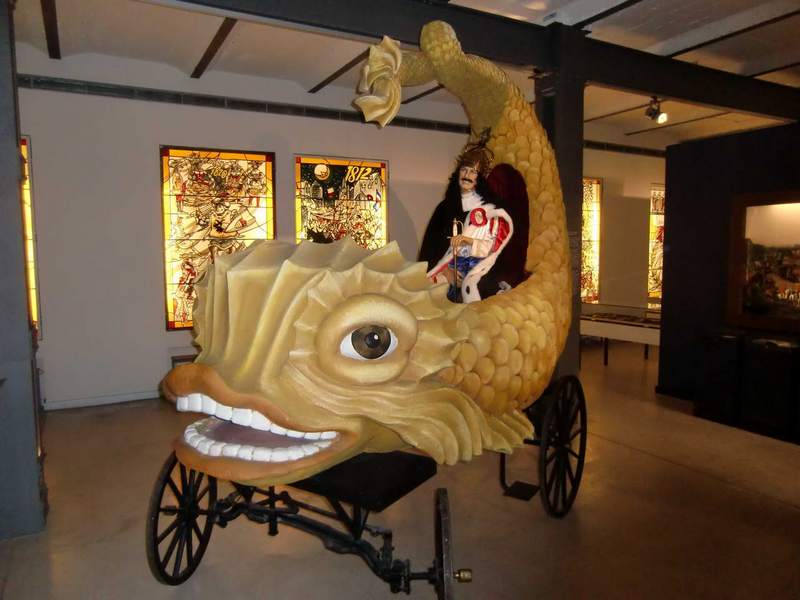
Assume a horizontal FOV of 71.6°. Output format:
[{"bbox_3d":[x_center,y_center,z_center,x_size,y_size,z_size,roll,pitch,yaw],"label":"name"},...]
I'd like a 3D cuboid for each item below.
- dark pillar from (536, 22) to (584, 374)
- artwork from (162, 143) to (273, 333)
[{"bbox_3d":[1.433,-0.609,5.038,0.279,3.490,0.302,-3,5,-28],"label":"dark pillar"},{"bbox_3d":[-2.030,-0.692,6.340,1.228,2.023,0.060,-3,5,-28],"label":"artwork"}]

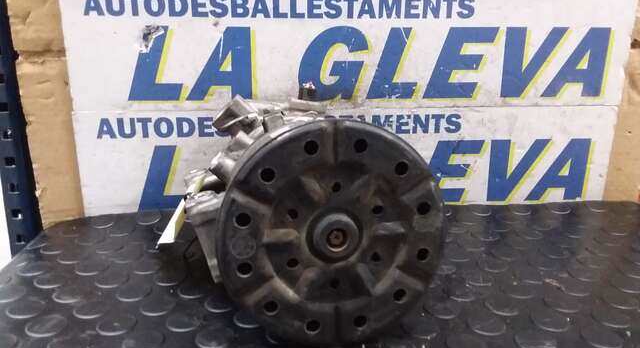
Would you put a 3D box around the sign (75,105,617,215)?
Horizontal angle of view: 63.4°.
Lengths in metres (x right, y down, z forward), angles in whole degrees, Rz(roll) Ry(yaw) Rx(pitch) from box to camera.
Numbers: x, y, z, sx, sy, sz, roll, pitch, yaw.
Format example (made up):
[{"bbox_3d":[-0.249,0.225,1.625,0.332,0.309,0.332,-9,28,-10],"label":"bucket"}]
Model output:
[{"bbox_3d":[0.032,-0.012,0.514,0.520,0.110,0.010,-1,14,-4],"label":"sign"}]

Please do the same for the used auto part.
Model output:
[{"bbox_3d":[-0.017,0.009,0.361,0.152,0.134,0.195,-3,15,-10],"label":"used auto part"}]

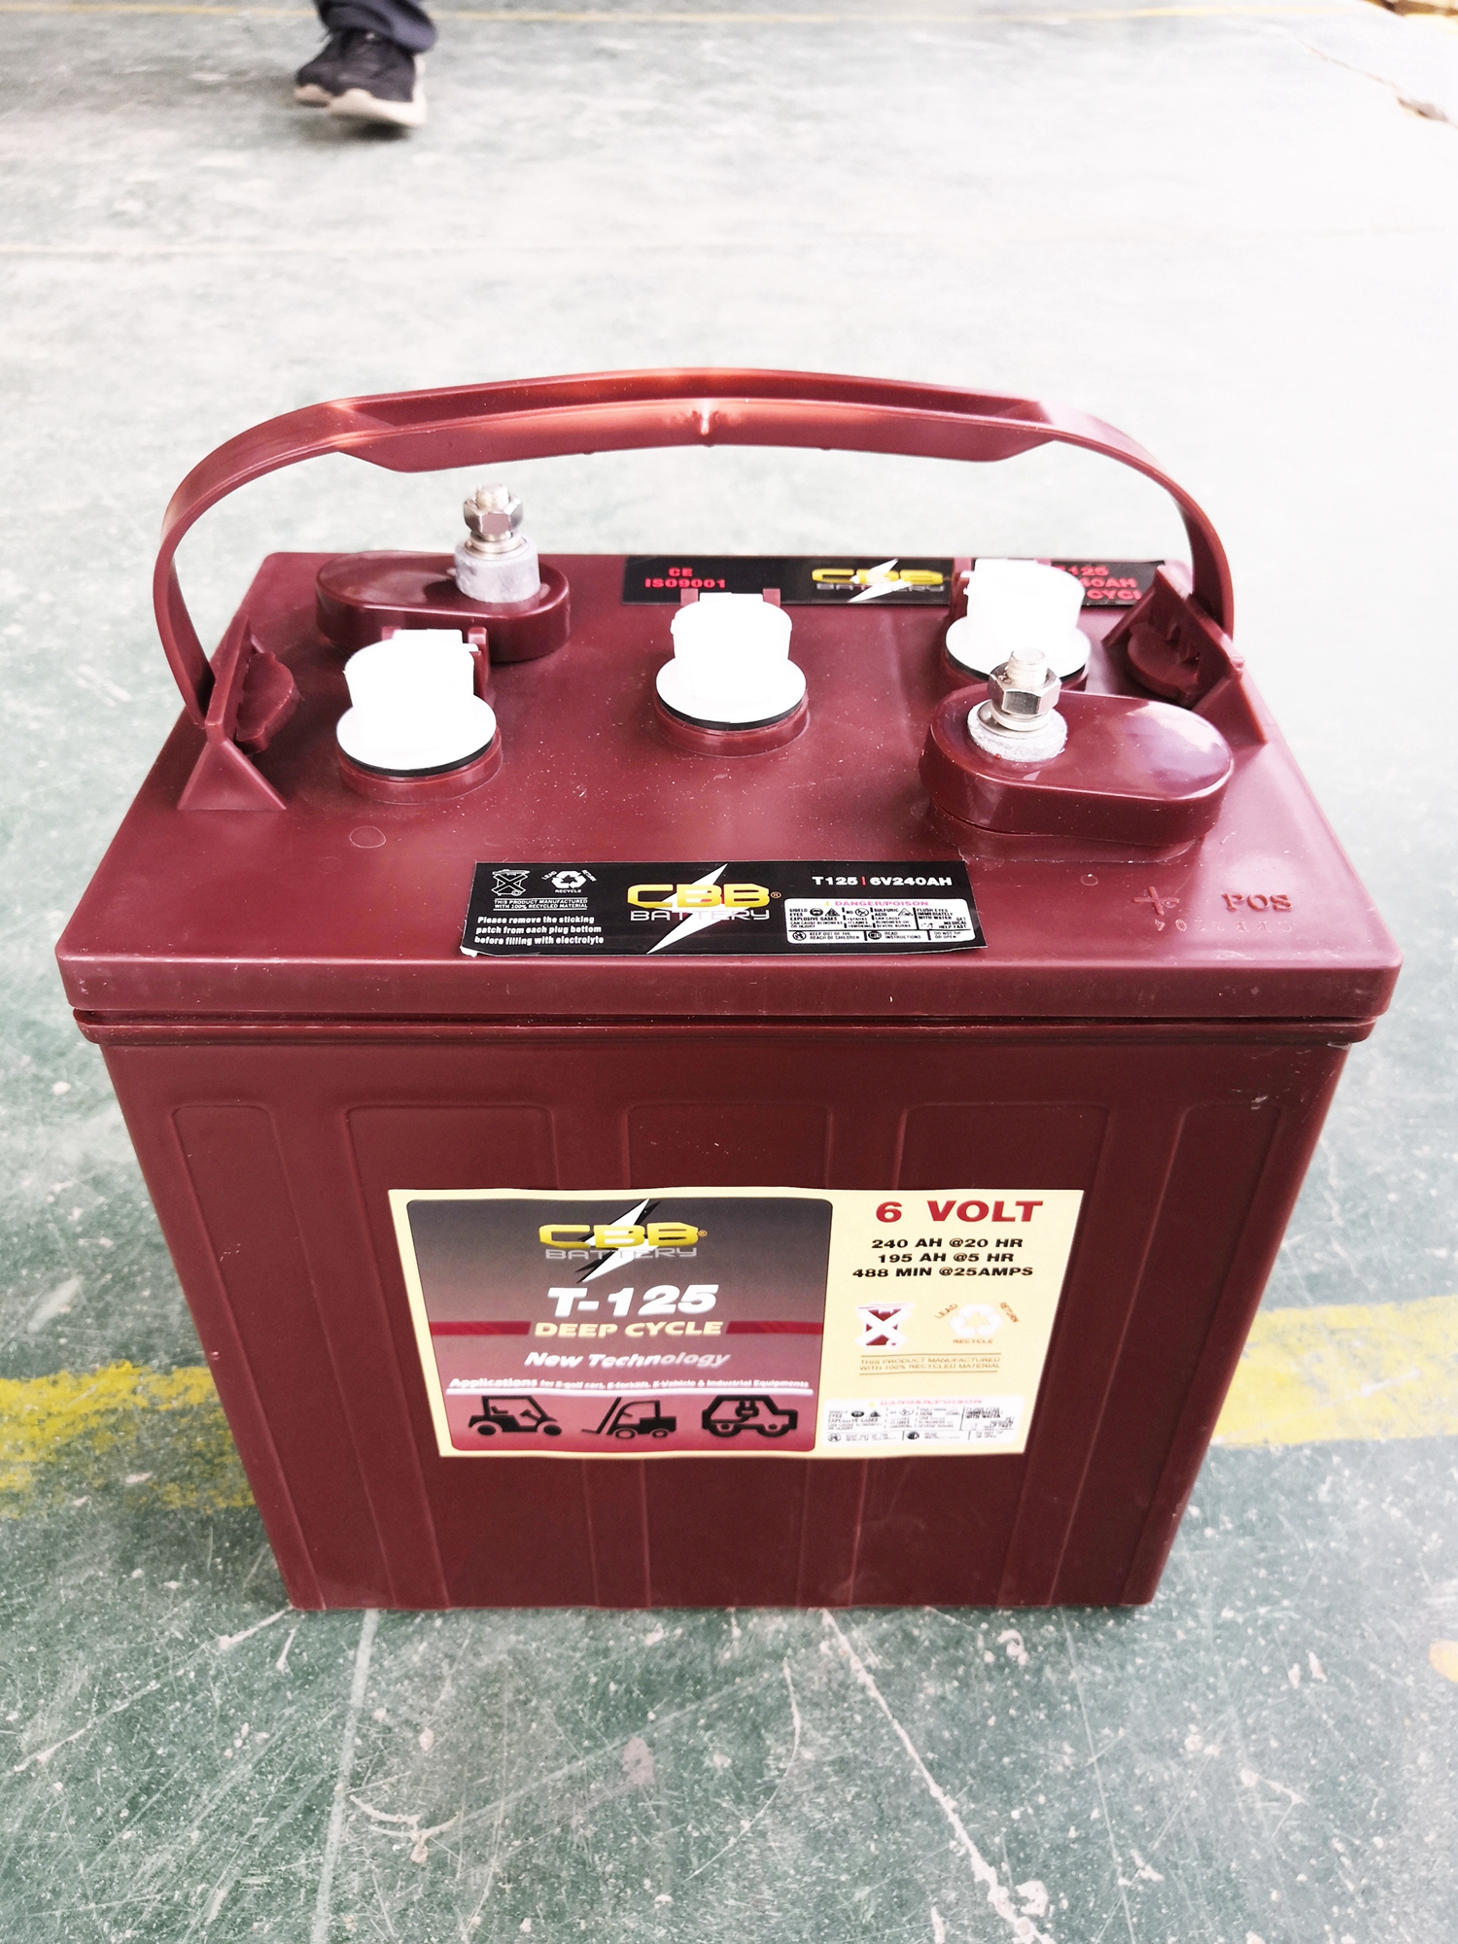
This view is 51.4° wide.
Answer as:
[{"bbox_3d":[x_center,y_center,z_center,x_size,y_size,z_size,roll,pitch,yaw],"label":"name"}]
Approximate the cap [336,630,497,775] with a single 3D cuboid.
[{"bbox_3d":[-0.070,-0.060,0.337,0.035,0.019,0.036,0,40,0],"label":"cap"}]

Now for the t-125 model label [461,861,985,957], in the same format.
[{"bbox_3d":[-0.001,-0.014,0.304,0.102,0.002,0.029,-1,40,-1],"label":"t-125 model label"}]

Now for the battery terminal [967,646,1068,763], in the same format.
[{"bbox_3d":[0.062,-0.058,0.321,0.021,0.021,0.021,0,40,0],"label":"battery terminal"}]

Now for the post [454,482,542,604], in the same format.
[{"bbox_3d":[-0.058,-0.107,0.378,0.021,0.025,0.021,0,40,0],"label":"post"}]

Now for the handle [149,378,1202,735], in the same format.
[{"bbox_3d":[-0.003,-0.092,0.333,0.240,0.075,0.023,-2,40,-3],"label":"handle"}]

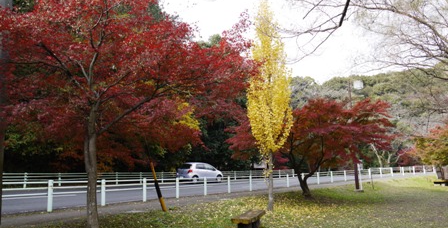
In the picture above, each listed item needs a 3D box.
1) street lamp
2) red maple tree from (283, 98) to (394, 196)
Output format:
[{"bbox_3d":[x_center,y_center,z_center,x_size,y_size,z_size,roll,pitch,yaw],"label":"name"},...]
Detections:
[{"bbox_3d":[7.312,1.084,20.177,0.800,6.278,0.500,-1,-8,0],"label":"street lamp"},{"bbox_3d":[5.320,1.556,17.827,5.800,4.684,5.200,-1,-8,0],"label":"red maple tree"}]

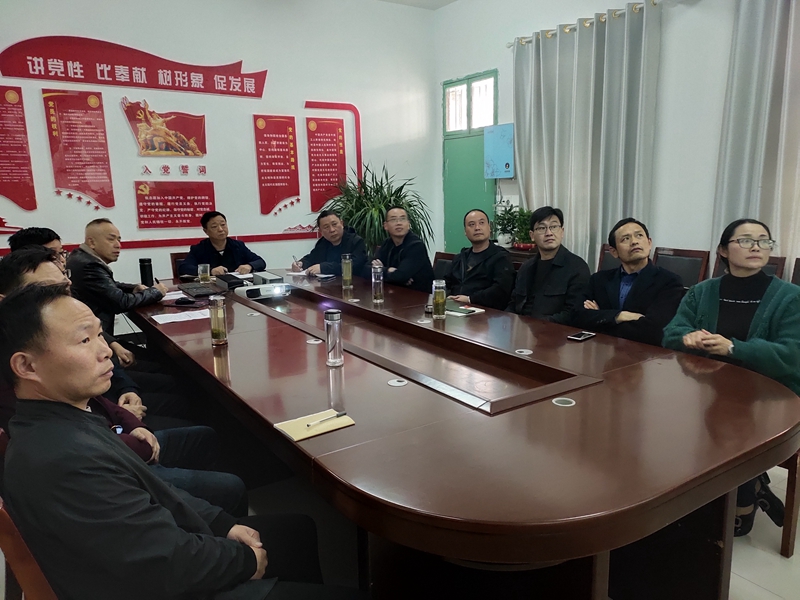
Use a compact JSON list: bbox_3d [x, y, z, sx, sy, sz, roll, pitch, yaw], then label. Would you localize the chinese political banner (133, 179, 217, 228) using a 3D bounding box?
[{"bbox_3d":[-2.134,-0.909,5.093,0.710,0.438,0.020,-9,14,-35],"label":"chinese political banner"}]

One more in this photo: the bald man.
[{"bbox_3d":[-1.644,0.164,3.139,0.700,1.290,0.530,-6,11,-26],"label":"bald man"}]

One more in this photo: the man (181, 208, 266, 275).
[{"bbox_3d":[-1.507,-0.103,4.589,0.640,1.301,0.740,-7,13,-28],"label":"man"}]

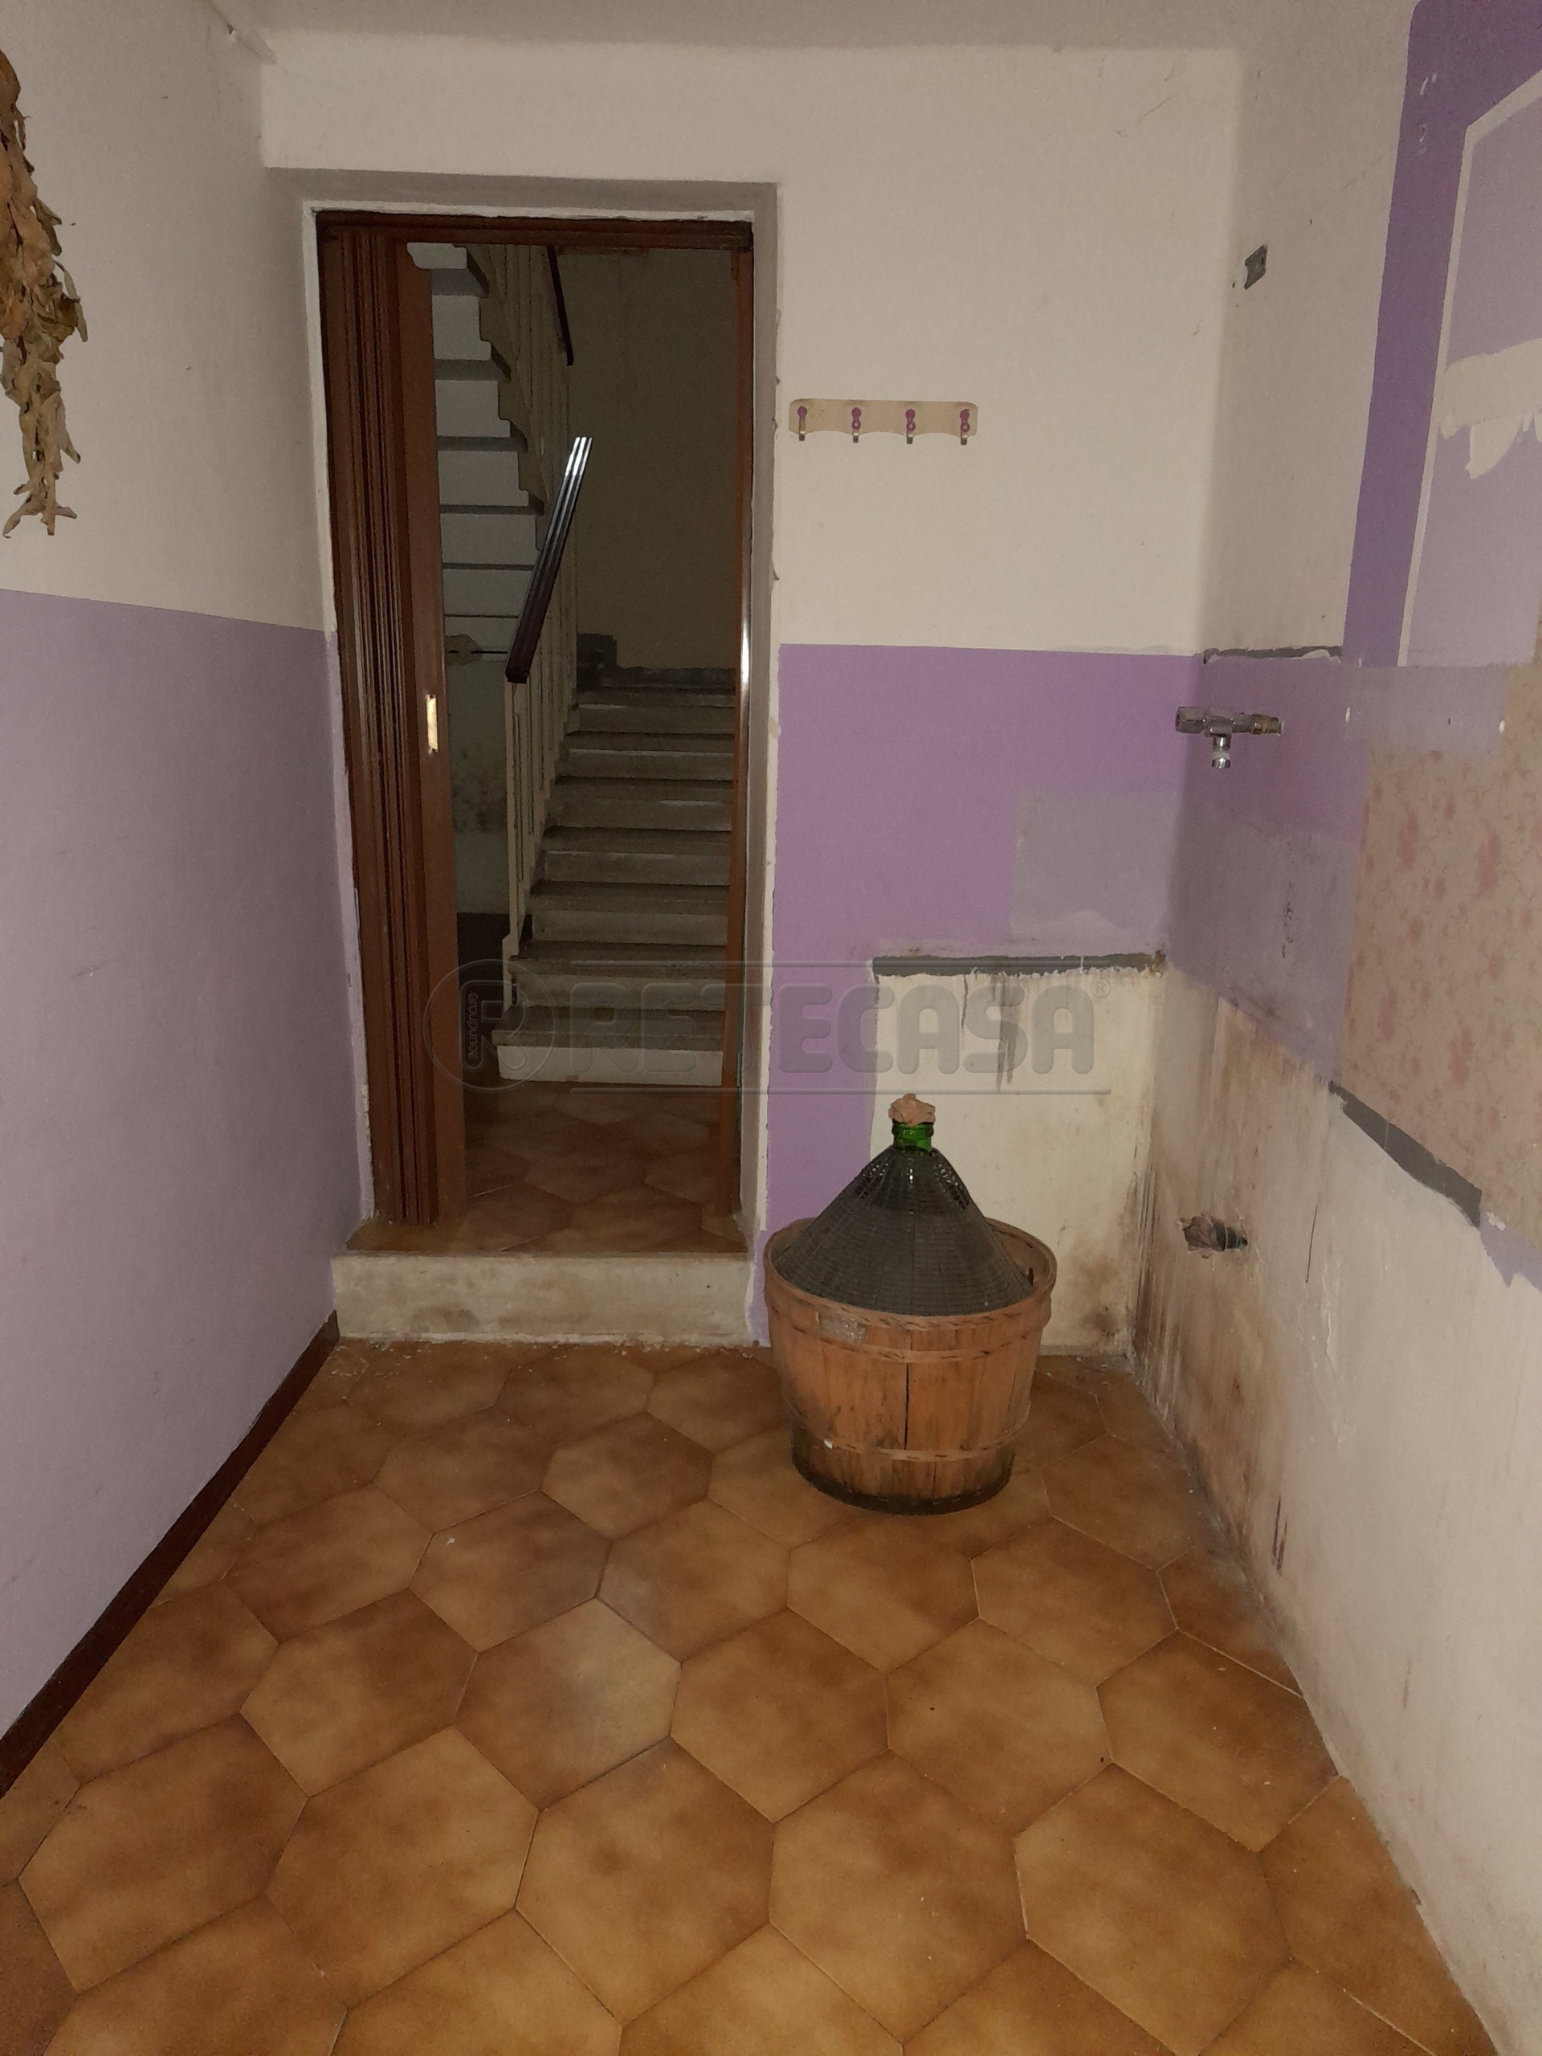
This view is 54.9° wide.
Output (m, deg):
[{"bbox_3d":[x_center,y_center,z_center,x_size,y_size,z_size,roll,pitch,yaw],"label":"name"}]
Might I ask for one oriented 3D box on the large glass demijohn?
[{"bbox_3d":[0.248,0.452,2.694,0.476,0.676,0.476,1,14,0],"label":"large glass demijohn"}]

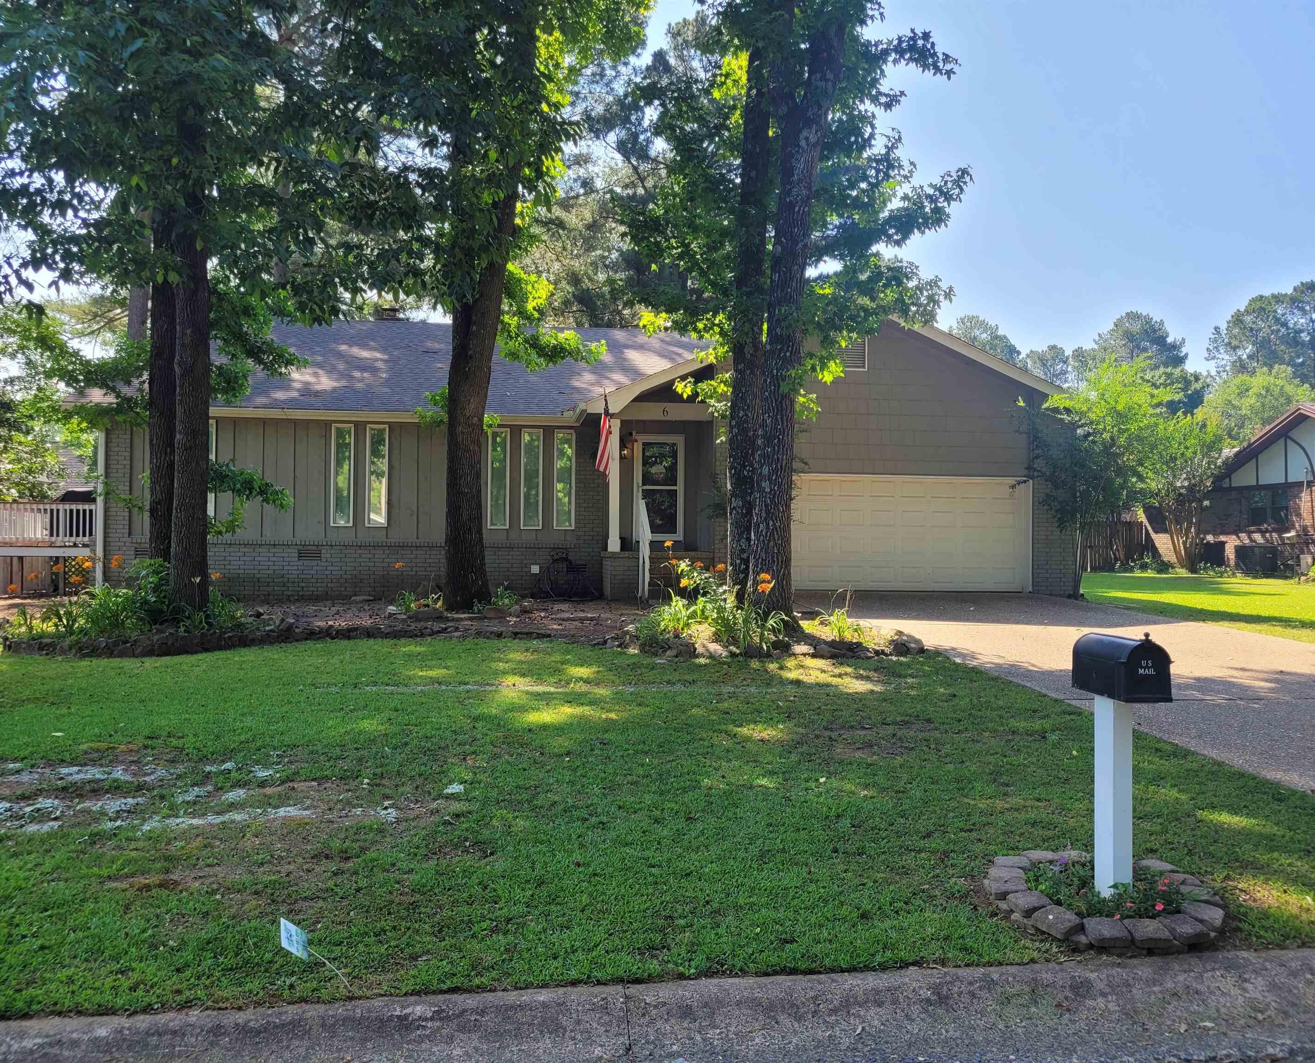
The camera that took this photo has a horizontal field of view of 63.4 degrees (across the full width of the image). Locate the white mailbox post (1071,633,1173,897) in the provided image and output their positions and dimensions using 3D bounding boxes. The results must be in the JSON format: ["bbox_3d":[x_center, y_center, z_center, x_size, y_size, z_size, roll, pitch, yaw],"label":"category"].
[{"bbox_3d":[1.975,1.001,4.570,0.220,1.160,0.480,1,-1,-5],"label":"white mailbox post"}]

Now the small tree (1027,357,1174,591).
[{"bbox_3d":[8.290,-1.030,20.000,2.700,4.500,2.600,1,-1,-5],"label":"small tree"}]

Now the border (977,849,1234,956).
[{"bbox_3d":[1.928,1.595,4.640,0.980,0.140,0.990,1,-1,-5],"label":"border"}]

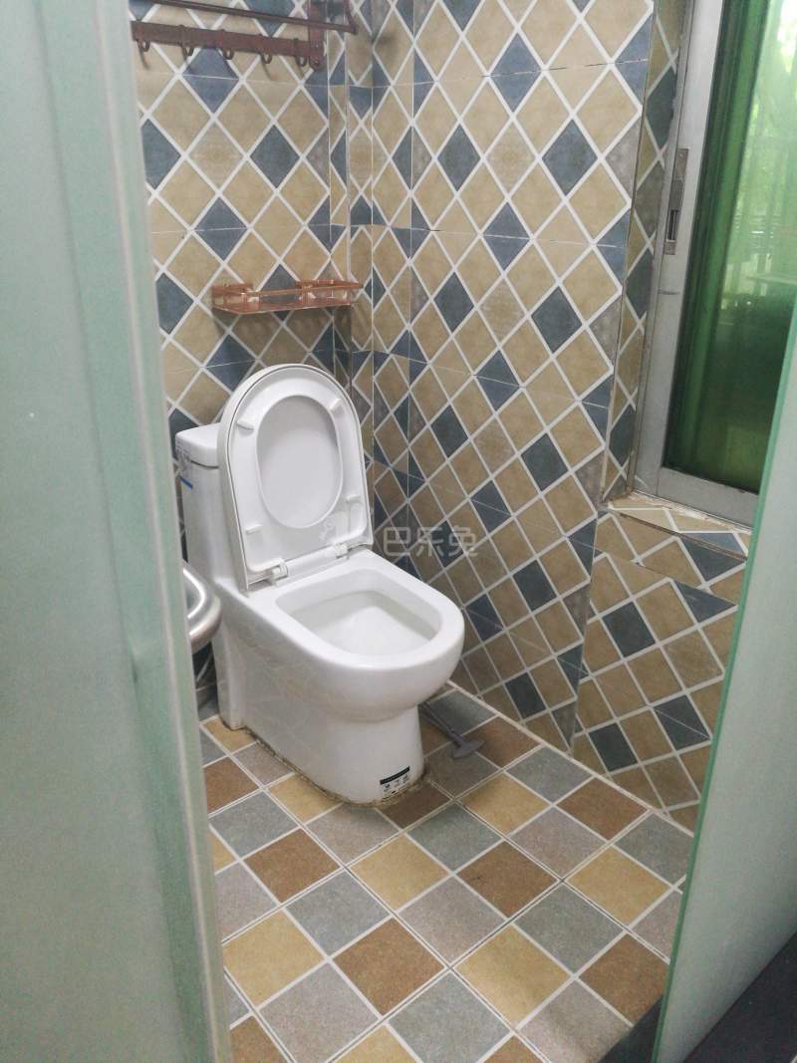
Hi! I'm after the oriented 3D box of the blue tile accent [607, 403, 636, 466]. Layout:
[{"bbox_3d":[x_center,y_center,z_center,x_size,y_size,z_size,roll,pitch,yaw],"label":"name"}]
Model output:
[{"bbox_3d":[0.446,-0.191,1.667,0.076,0.127,0.012,-18,29,-36],"label":"blue tile accent"}]

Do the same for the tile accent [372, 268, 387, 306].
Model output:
[{"bbox_3d":[-0.045,-0.605,2.065,0.012,0.103,0.052,-18,29,-36],"label":"tile accent"}]

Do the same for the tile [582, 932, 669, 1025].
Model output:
[{"bbox_3d":[0.404,0.764,1.410,0.139,0.010,0.129,-18,29,-37],"label":"tile"}]

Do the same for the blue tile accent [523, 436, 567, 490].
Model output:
[{"bbox_3d":[0.317,-0.149,1.785,0.012,0.132,0.132,-18,29,-36],"label":"blue tile accent"}]

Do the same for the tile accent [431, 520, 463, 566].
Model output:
[{"bbox_3d":[0.118,0.035,2.119,0.010,0.130,0.130,-18,30,-37],"label":"tile accent"}]

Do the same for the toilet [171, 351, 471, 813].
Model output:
[{"bbox_3d":[-0.141,0.097,1.863,0.395,0.870,0.700,-18,30,-37],"label":"toilet"}]

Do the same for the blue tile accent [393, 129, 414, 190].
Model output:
[{"bbox_3d":[0.011,-0.849,1.885,0.010,0.128,0.067,-18,29,-37],"label":"blue tile accent"}]

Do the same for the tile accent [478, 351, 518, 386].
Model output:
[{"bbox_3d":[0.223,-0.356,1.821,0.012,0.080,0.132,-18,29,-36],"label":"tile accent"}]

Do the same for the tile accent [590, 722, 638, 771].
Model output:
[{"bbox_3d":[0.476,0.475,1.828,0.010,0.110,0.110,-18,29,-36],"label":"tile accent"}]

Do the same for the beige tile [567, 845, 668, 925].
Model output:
[{"bbox_3d":[0.428,0.689,1.609,0.141,0.010,0.141,-18,30,-37],"label":"beige tile"}]

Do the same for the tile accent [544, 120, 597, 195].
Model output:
[{"bbox_3d":[0.322,-0.697,1.551,0.010,0.130,0.130,-18,29,-37],"label":"tile accent"}]

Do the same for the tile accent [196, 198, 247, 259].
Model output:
[{"bbox_3d":[-0.397,-0.676,1.858,0.132,0.132,0.012,-18,29,-36],"label":"tile accent"}]

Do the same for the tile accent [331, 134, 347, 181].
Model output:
[{"bbox_3d":[-0.137,-0.876,1.943,0.010,0.128,0.063,-18,29,-37],"label":"tile accent"}]

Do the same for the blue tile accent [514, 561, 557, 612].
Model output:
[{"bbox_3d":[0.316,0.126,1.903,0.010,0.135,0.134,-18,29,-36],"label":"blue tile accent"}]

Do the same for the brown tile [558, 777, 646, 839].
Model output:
[{"bbox_3d":[0.443,0.601,1.798,0.135,0.010,0.139,-18,29,-37],"label":"brown tile"}]

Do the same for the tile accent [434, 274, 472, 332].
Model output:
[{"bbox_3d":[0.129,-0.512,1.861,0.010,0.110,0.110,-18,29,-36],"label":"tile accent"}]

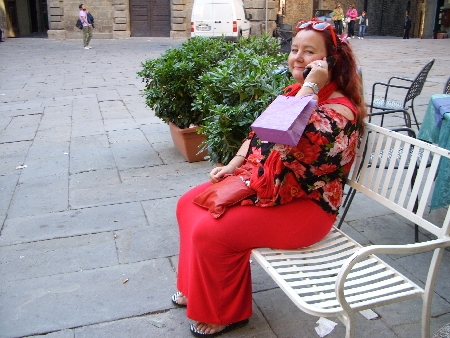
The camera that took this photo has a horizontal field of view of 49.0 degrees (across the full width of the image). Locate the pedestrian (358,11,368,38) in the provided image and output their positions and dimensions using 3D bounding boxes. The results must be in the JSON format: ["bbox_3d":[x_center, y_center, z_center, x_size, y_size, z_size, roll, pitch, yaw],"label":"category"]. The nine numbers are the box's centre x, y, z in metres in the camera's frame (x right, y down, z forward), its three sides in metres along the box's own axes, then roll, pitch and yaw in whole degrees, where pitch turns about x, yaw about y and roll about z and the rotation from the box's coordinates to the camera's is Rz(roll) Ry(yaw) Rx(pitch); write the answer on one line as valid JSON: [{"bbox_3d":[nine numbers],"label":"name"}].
[{"bbox_3d":[6.998,-7.251,24.976,0.500,1.340,0.350,2,18,5],"label":"pedestrian"}]

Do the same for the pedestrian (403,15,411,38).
[{"bbox_3d":[11.138,-8.812,30.250,0.420,1.730,0.500,-3,18,-8],"label":"pedestrian"}]

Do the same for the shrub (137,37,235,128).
[{"bbox_3d":[-0.330,-0.839,4.747,1.000,0.860,0.950,0,17,0],"label":"shrub"}]

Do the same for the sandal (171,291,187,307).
[{"bbox_3d":[-0.140,0.605,2.461,0.260,0.080,0.100,-5,18,-14],"label":"sandal"}]

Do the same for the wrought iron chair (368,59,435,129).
[{"bbox_3d":[1.864,-0.677,5.197,0.570,0.880,0.560,11,21,32],"label":"wrought iron chair"}]

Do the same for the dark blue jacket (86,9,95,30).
[{"bbox_3d":[-5.461,-6.055,20.100,0.320,0.720,0.380,0,18,6],"label":"dark blue jacket"}]

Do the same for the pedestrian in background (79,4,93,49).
[{"bbox_3d":[-5.705,-5.828,20.286,0.600,1.750,0.520,2,18,5],"label":"pedestrian in background"}]

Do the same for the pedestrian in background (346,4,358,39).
[{"bbox_3d":[6.404,-7.393,24.826,0.550,1.670,0.400,9,19,25],"label":"pedestrian in background"}]

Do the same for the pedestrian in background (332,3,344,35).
[{"bbox_3d":[5.742,-7.487,25.006,0.520,1.660,0.400,-2,18,-5],"label":"pedestrian in background"}]

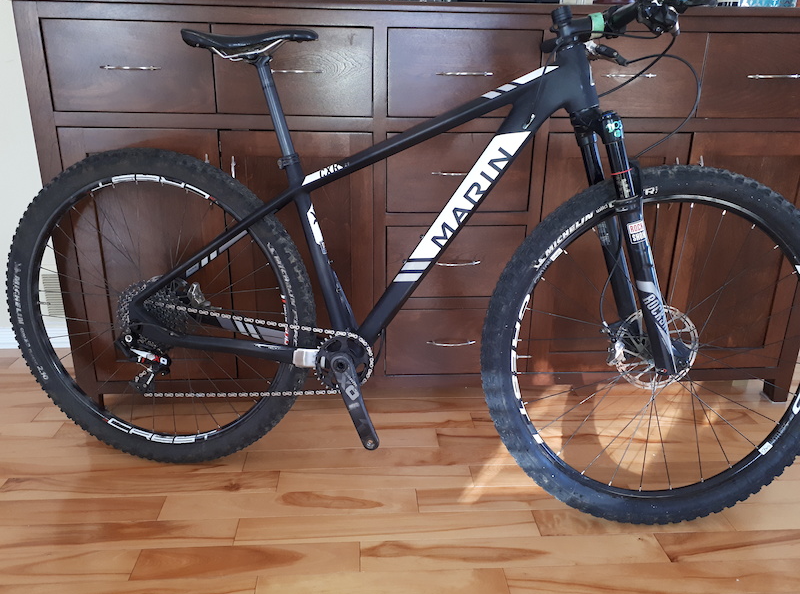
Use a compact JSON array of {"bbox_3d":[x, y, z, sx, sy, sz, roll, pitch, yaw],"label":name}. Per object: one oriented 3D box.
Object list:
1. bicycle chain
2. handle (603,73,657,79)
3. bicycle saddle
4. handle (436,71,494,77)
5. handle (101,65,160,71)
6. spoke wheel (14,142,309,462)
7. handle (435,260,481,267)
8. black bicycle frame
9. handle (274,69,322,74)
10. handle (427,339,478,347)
[{"bbox_3d":[-0.319,0.134,1.337,0.545,0.230,0.016,4,15,9],"label":"bicycle chain"},{"bbox_3d":[0.542,-0.520,1.469,0.133,0.011,0.029,-1,19,-4],"label":"handle"},{"bbox_3d":[-0.287,-0.493,1.221,0.268,0.062,0.138,4,15,9],"label":"bicycle saddle"},{"bbox_3d":[0.151,-0.515,1.441,0.133,0.011,0.029,-1,19,-4],"label":"handle"},{"bbox_3d":[-0.598,-0.508,1.387,0.133,0.011,0.029,-1,19,-4],"label":"handle"},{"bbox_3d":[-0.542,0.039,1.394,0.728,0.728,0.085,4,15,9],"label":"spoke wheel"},{"bbox_3d":[0.139,-0.086,1.587,0.133,0.011,0.029,-1,19,-4],"label":"handle"},{"bbox_3d":[-0.006,-0.163,1.254,1.113,0.665,0.165,4,15,9],"label":"black bicycle frame"},{"bbox_3d":[-0.242,-0.511,1.413,0.133,0.011,0.029,-1,19,-4],"label":"handle"},{"bbox_3d":[0.138,0.123,1.659,0.133,0.011,0.029,-1,19,-4],"label":"handle"}]

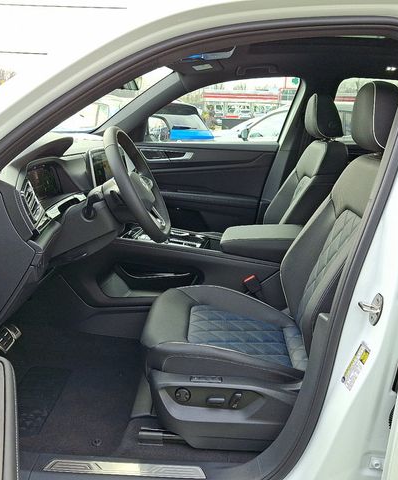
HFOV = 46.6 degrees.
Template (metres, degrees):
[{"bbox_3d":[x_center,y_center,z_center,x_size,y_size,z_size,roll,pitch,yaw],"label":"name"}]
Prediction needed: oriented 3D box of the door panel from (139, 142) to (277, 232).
[{"bbox_3d":[0.027,-0.231,2.590,0.840,0.620,0.130,1,15,3],"label":"door panel"}]

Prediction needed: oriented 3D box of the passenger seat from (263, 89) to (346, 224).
[{"bbox_3d":[0.261,-0.153,2.218,0.790,1.060,0.550,1,15,3],"label":"passenger seat"}]

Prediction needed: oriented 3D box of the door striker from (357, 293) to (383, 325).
[{"bbox_3d":[0.363,0.148,0.982,0.040,0.067,0.037,-2,15,-8],"label":"door striker"}]

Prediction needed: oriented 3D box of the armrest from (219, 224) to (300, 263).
[{"bbox_3d":[0.268,0.013,1.858,0.370,0.090,0.220,1,15,3],"label":"armrest"}]

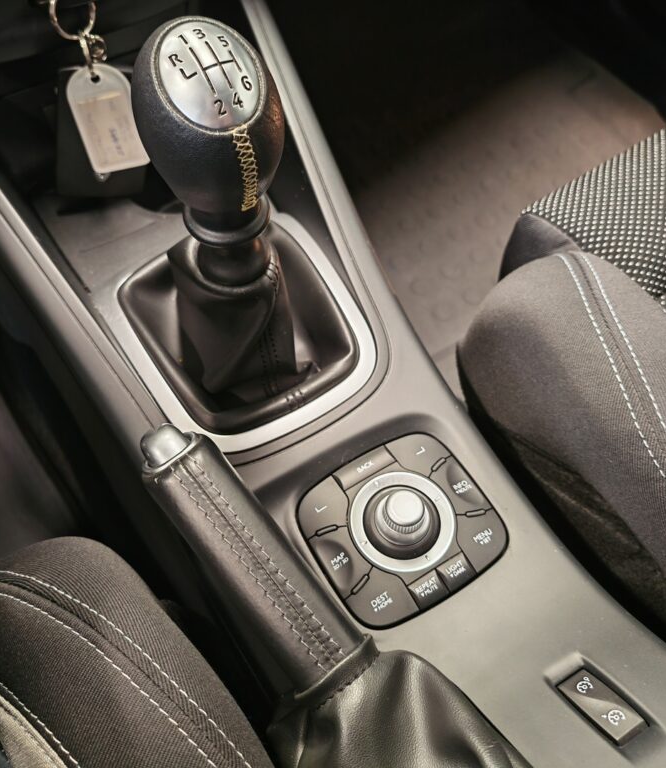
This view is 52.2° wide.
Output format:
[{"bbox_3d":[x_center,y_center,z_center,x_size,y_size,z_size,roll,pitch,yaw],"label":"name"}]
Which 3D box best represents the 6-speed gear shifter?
[{"bbox_3d":[-0.051,-0.074,0.329,0.063,0.190,0.065,-26,63,-17],"label":"6-speed gear shifter"}]

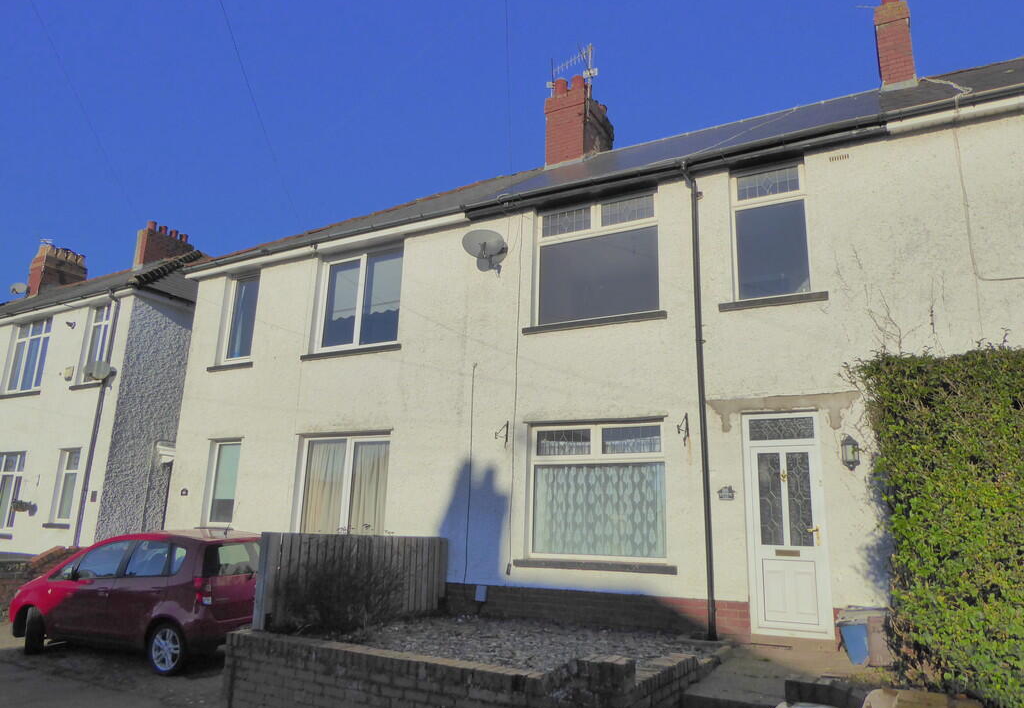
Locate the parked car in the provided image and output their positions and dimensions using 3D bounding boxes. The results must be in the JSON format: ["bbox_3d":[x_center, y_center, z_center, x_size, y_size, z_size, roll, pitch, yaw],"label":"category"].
[{"bbox_3d":[-4.715,3.176,9.838,3.880,1.540,1.720,-5,-15,26],"label":"parked car"}]

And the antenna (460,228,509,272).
[{"bbox_3d":[-0.366,-1.442,10.369,0.620,0.520,0.480,2,-14,-1],"label":"antenna"}]

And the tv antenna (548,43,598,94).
[{"bbox_3d":[1.275,-5.889,15.464,0.360,0.850,1.120,13,-18,-38],"label":"tv antenna"}]

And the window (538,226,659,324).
[{"bbox_3d":[1.150,-1.038,9.997,1.740,1.190,0.100,-6,-15,27],"label":"window"}]

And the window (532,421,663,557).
[{"bbox_3d":[1.080,1.740,9.412,1.860,1.730,0.110,-5,-15,26],"label":"window"}]

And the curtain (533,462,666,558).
[{"bbox_3d":[1.086,1.981,9.475,1.822,1.197,0.070,-5,-15,26],"label":"curtain"}]

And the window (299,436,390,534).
[{"bbox_3d":[-2.477,2.067,11.113,1.710,1.630,0.100,-6,-15,27],"label":"window"}]

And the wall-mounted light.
[{"bbox_3d":[3.605,1.051,7.876,0.180,0.360,0.160,-6,-15,27],"label":"wall-mounted light"}]

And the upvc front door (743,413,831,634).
[{"bbox_3d":[3.088,1.880,8.329,0.850,2.460,0.100,-5,-15,26],"label":"upvc front door"}]

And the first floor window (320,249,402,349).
[{"bbox_3d":[-2.405,-0.846,11.827,1.700,1.550,0.100,-6,-15,27],"label":"first floor window"}]

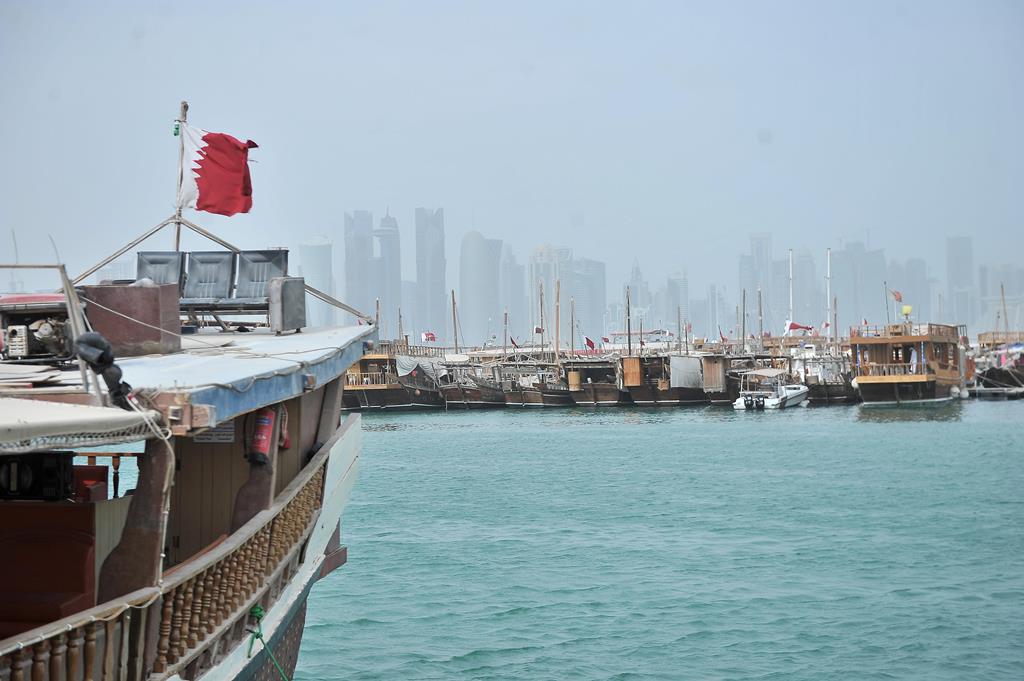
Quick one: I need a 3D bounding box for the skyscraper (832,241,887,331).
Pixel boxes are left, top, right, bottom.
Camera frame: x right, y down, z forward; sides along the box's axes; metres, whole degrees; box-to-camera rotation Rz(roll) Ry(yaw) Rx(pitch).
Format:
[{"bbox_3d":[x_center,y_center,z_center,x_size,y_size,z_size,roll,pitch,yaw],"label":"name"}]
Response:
[{"bbox_3d":[698.668,-104.333,4000.000,88.000,197.000,60.000,-1,0,0],"label":"skyscraper"}]

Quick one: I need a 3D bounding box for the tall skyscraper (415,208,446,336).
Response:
[{"bbox_3d":[-127.811,-87.388,3120.000,44.000,240.000,42.000,0,-1,-2],"label":"tall skyscraper"}]

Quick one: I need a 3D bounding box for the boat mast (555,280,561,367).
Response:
[{"bbox_3d":[3.202,-1.196,140.000,0.240,6.400,0.240,1,-1,0],"label":"boat mast"}]

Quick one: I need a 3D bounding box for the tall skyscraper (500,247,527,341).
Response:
[{"bbox_3d":[2.413,-59.080,3200.000,41.000,185.000,40.000,0,-1,0],"label":"tall skyscraper"}]

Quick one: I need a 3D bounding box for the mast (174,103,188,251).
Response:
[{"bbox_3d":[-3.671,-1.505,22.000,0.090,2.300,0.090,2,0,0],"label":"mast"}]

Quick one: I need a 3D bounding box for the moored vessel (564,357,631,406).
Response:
[{"bbox_3d":[6.300,2.774,141.000,4.100,3.600,13.000,0,-1,9],"label":"moored vessel"}]

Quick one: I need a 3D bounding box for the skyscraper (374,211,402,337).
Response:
[{"bbox_3d":[-211.058,-107.983,3400.000,46.000,241.000,42.000,-1,0,0],"label":"skyscraper"}]

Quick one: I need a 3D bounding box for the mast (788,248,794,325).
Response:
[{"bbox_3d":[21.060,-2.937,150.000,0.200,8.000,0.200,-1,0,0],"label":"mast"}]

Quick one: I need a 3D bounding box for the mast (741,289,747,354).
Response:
[{"bbox_3d":[16.756,-1.375,144.000,0.180,4.900,0.180,0,-1,0],"label":"mast"}]

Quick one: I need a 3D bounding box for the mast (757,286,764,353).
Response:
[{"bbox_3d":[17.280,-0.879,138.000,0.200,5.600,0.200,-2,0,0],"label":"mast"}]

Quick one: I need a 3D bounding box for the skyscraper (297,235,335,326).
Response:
[{"bbox_3d":[-302.659,-65.792,3080.000,52.000,196.000,52.000,0,-1,-6],"label":"skyscraper"}]

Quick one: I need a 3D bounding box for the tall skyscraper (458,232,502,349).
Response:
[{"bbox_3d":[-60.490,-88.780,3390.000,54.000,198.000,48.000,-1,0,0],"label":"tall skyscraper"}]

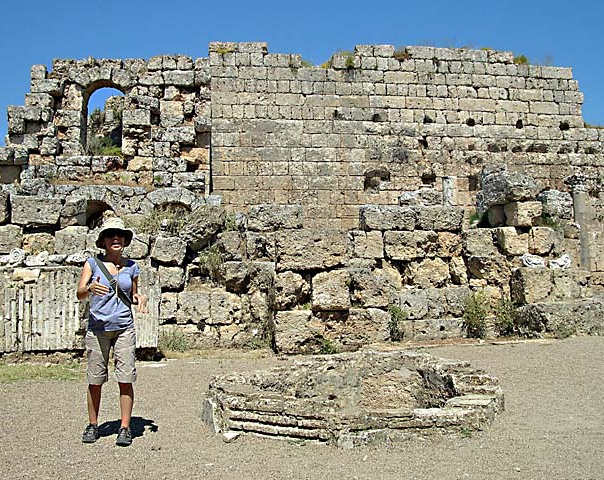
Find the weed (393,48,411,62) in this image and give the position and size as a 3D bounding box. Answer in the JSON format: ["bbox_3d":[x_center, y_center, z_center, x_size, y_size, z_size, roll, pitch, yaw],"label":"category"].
[{"bbox_3d":[2.018,-3.742,13.500,0.372,0.263,0.300,0,0,-9],"label":"weed"}]

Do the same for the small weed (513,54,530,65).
[{"bbox_3d":[5.428,-4.464,16.460,0.444,0.247,0.320,0,0,-8],"label":"small weed"}]

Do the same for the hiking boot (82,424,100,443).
[{"bbox_3d":[-1.625,1.465,5.120,0.105,0.105,0.270,0,0,-7],"label":"hiking boot"}]

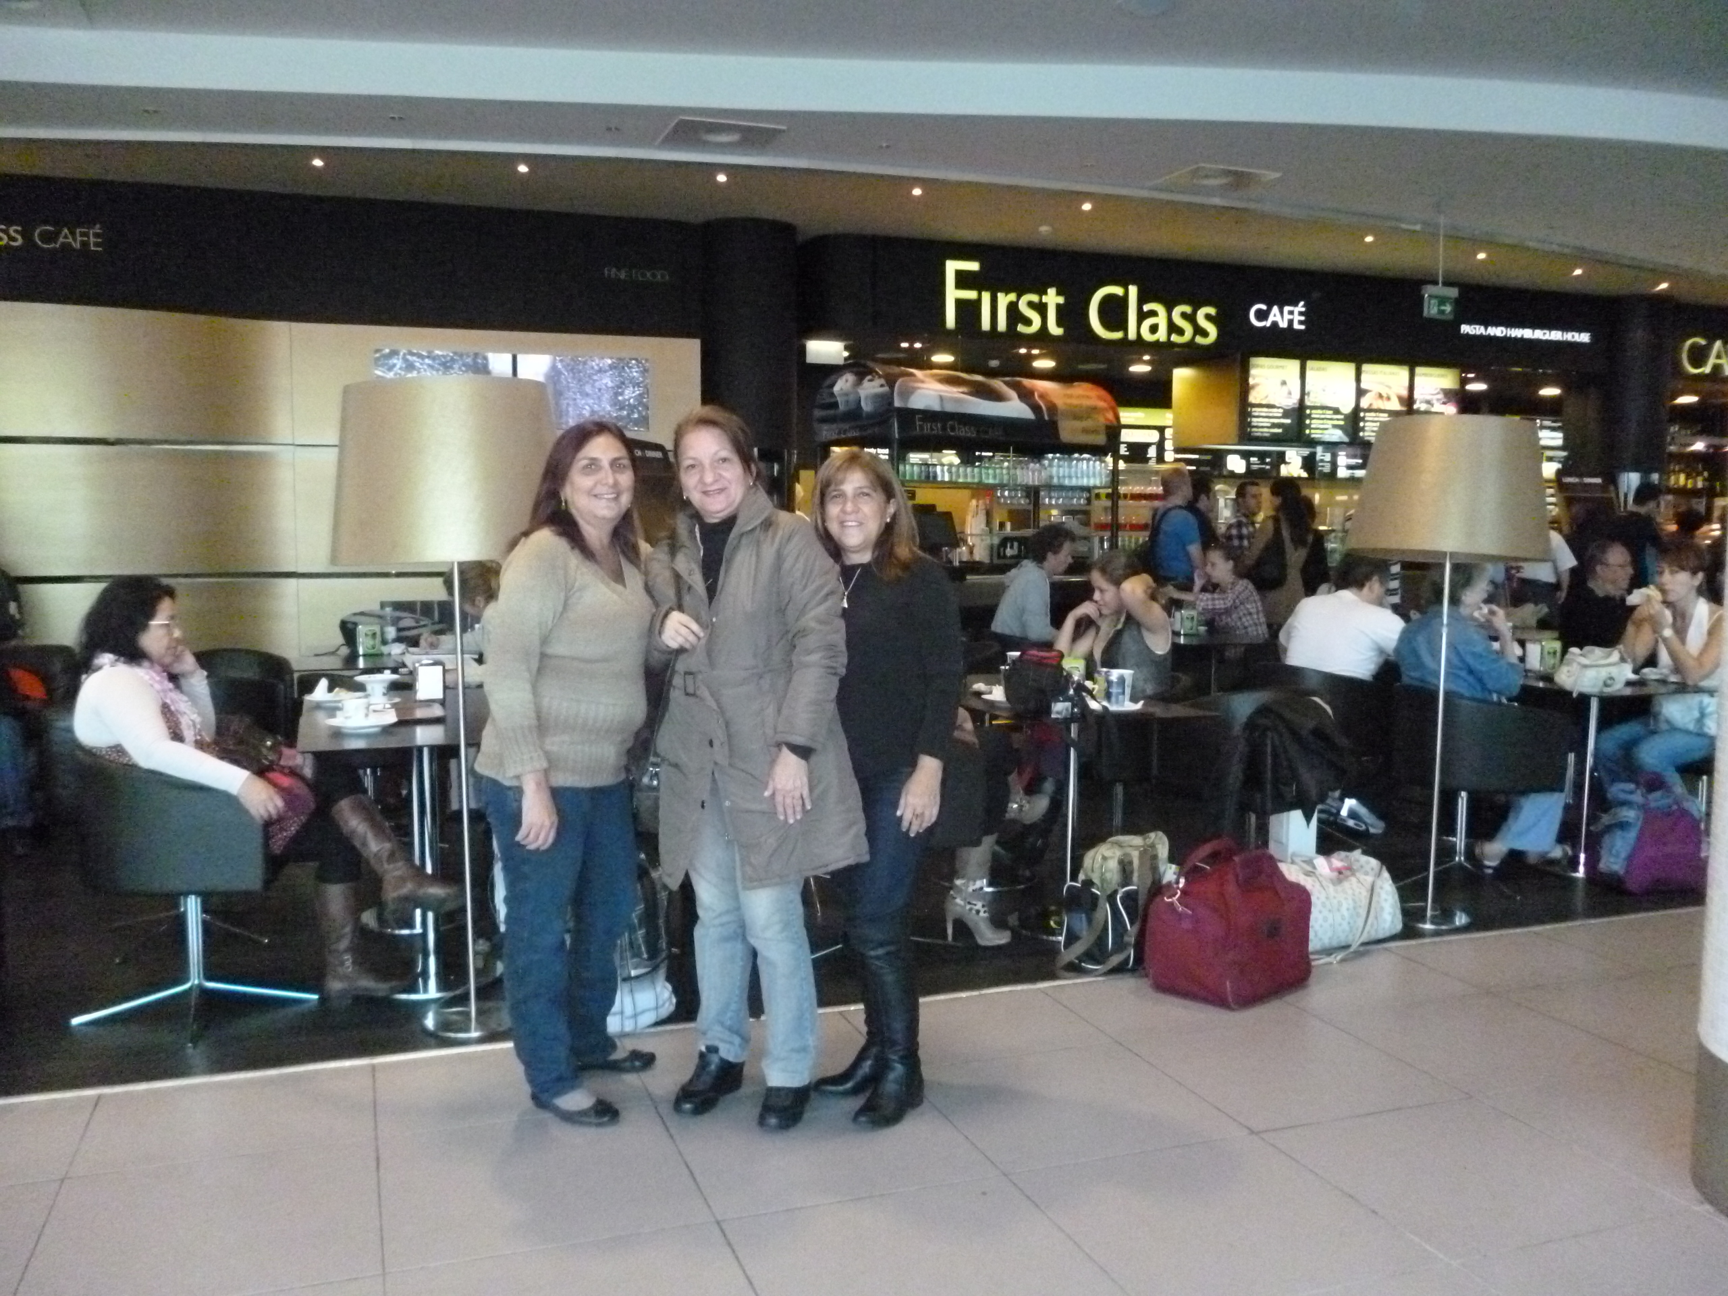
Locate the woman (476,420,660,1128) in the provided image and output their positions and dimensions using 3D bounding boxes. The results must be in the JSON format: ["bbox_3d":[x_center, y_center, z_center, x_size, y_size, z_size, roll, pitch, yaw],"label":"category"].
[{"bbox_3d":[-0.667,0.262,3.246,0.470,1.590,0.340,-4,6,-42],"label":"woman"}]

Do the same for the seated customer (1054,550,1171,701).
[{"bbox_3d":[0.971,0.158,5.730,0.800,1.270,0.540,-1,5,-20],"label":"seated customer"}]

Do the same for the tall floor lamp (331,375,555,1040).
[{"bbox_3d":[-1.053,0.154,3.687,0.660,1.710,0.660,0,5,0],"label":"tall floor lamp"}]

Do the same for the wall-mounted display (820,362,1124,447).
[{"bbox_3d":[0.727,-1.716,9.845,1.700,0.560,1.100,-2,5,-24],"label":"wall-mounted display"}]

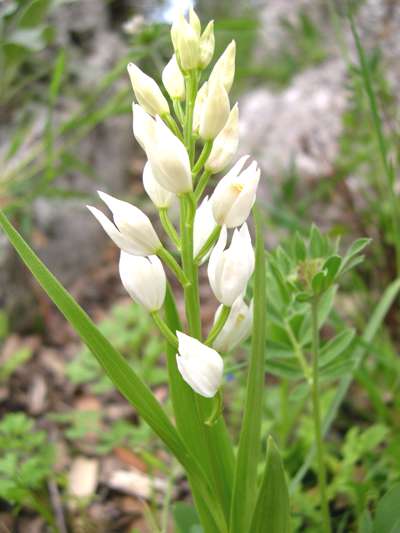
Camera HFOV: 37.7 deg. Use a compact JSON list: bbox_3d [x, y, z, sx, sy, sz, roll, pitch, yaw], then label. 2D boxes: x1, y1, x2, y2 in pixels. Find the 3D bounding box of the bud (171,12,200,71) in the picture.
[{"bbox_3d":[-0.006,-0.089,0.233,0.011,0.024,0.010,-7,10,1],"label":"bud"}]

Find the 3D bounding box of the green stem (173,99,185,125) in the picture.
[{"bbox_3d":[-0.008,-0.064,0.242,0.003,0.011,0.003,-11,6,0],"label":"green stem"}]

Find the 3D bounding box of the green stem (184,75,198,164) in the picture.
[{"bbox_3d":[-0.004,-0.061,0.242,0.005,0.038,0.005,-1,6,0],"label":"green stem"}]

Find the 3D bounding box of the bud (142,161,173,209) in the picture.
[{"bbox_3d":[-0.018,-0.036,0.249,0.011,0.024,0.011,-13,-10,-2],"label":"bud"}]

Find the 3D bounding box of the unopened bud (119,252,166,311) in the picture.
[{"bbox_3d":[-0.023,0.005,0.234,0.017,0.025,0.016,-6,12,17],"label":"unopened bud"}]

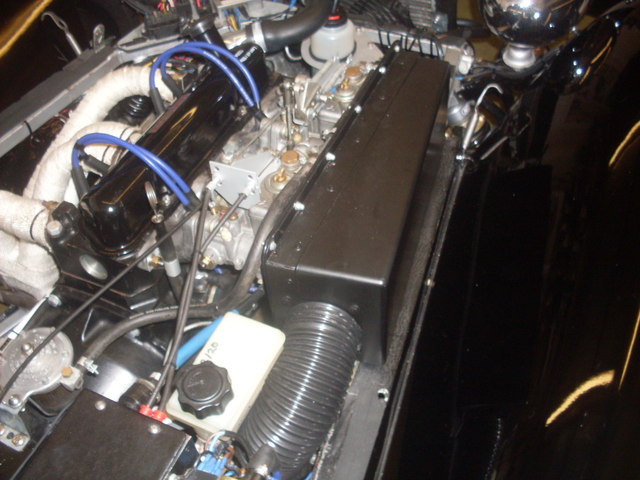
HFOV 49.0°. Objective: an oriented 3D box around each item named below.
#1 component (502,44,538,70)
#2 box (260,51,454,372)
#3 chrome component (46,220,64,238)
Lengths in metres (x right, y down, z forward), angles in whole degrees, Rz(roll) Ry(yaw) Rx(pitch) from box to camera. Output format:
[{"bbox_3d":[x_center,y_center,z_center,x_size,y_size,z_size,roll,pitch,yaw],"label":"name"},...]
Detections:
[{"bbox_3d":[0.323,-0.293,1.130,0.053,0.040,0.053,13,45,17],"label":"component"},{"bbox_3d":[0.081,-0.065,0.820,0.120,0.117,0.417,13,45,17],"label":"box"},{"bbox_3d":[-0.309,-0.013,0.820,0.018,0.011,0.018,13,45,17],"label":"chrome component"}]

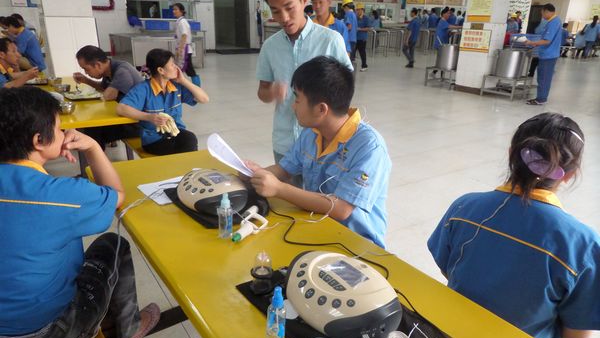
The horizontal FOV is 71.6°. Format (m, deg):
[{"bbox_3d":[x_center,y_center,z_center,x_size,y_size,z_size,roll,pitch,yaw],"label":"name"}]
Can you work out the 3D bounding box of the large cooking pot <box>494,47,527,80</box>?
[{"bbox_3d":[3.991,-1.981,7.850,0.575,0.520,0.575,0,19,0],"label":"large cooking pot"}]

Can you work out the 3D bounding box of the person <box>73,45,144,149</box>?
[{"bbox_3d":[-1.460,-0.317,3.201,0.650,1.170,0.520,-13,23,-33],"label":"person"}]

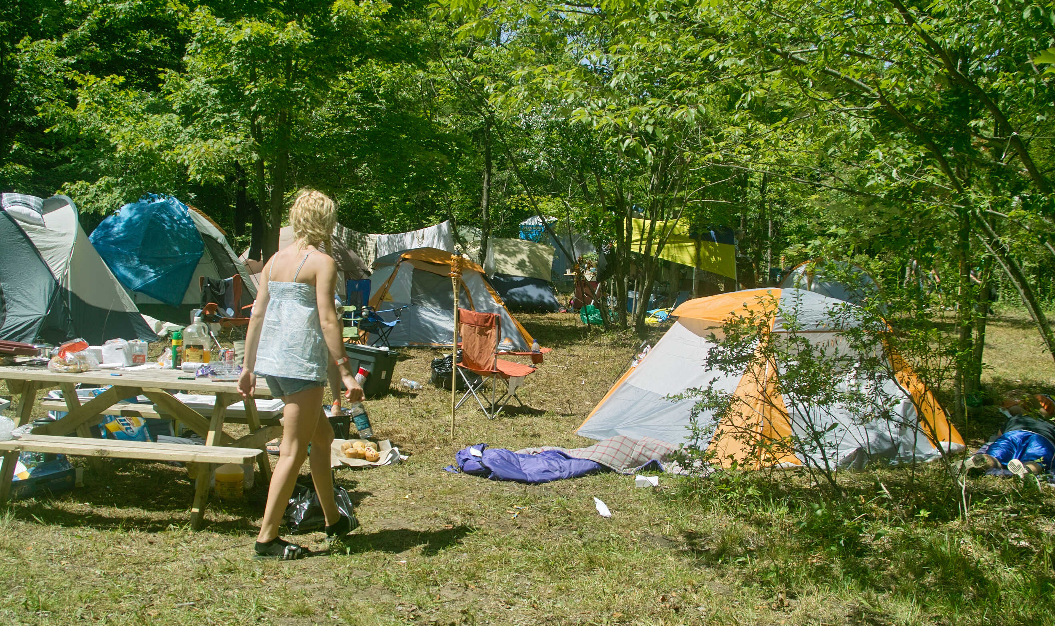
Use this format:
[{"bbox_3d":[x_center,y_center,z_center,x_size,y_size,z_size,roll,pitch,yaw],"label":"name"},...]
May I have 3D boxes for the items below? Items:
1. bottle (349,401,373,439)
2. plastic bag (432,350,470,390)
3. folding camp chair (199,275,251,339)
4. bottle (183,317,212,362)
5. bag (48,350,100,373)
[{"bbox_3d":[-0.804,0.500,5.520,0.065,0.205,0.065,-17,3,1],"label":"bottle"},{"bbox_3d":[-0.696,0.521,11.161,0.500,0.390,0.420,0,4,-3],"label":"plastic bag"},{"bbox_3d":[-3.618,-0.010,13.950,0.780,0.890,0.580,-1,5,-35],"label":"folding camp chair"},{"bbox_3d":[-1.860,0.153,6.425,0.152,0.265,0.145,0,4,-6],"label":"bottle"},{"bbox_3d":[-2.623,0.281,6.611,0.275,0.125,0.200,2,4,7],"label":"bag"}]

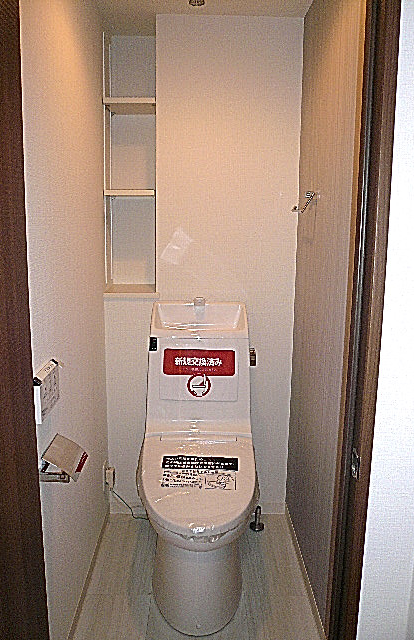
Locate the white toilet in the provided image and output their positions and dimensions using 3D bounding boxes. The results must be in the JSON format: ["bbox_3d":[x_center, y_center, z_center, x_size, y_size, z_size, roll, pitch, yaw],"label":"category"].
[{"bbox_3d":[-0.031,0.476,1.899,0.430,0.995,0.800,0,10,-1],"label":"white toilet"}]

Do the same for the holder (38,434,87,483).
[{"bbox_3d":[-0.369,0.361,1.357,0.100,0.085,0.155,0,10,-1],"label":"holder"}]

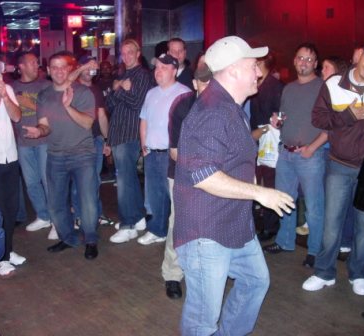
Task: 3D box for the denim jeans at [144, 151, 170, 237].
[{"bbox_3d":[-0.191,0.210,4.585,0.400,0.860,0.320,5,13,24],"label":"denim jeans"}]

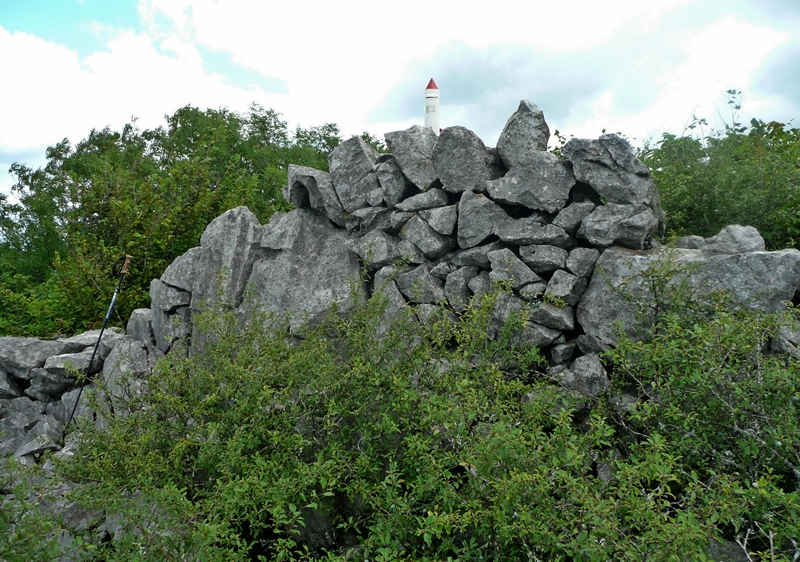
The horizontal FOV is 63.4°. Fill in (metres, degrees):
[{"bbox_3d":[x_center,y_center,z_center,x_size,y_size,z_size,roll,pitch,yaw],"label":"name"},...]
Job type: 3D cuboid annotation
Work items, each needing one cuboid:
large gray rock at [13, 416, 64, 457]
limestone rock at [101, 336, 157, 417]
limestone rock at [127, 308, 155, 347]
[{"bbox_3d":[-2.254,0.970,4.035,0.293,0.257,0.270,0,-2,0],"label":"large gray rock"},{"bbox_3d":[-1.781,0.642,4.260,0.347,0.528,0.320,0,-2,0],"label":"limestone rock"},{"bbox_3d":[-1.684,0.302,4.200,0.200,0.260,0.200,0,-3,0],"label":"limestone rock"}]

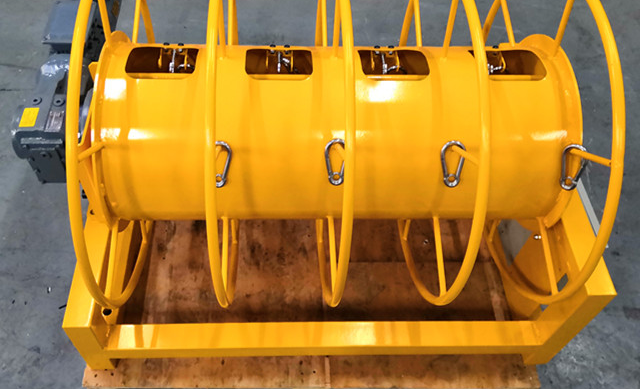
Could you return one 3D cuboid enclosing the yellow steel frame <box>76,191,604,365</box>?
[{"bbox_3d":[0.010,0.018,1.417,1.200,0.390,0.800,0,51,-3],"label":"yellow steel frame"}]

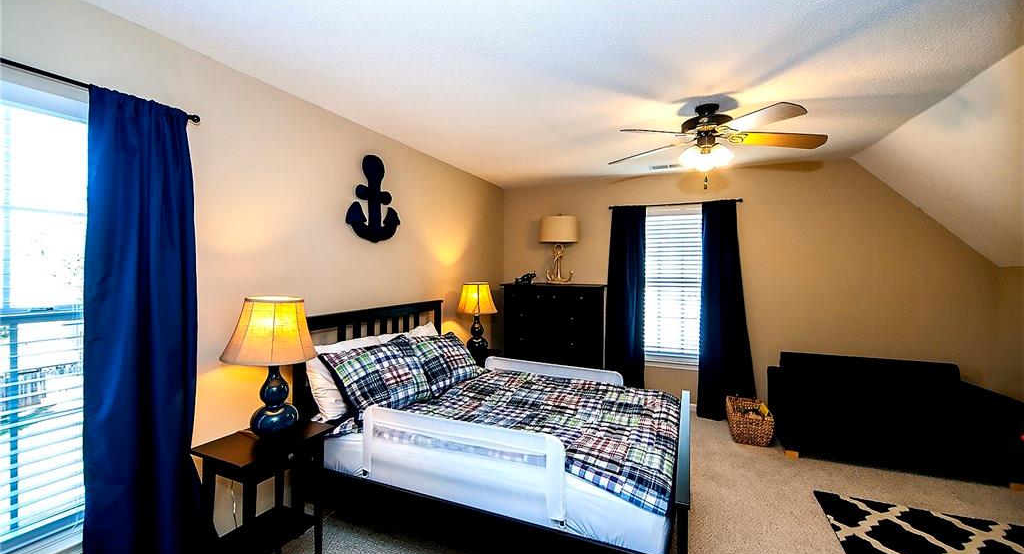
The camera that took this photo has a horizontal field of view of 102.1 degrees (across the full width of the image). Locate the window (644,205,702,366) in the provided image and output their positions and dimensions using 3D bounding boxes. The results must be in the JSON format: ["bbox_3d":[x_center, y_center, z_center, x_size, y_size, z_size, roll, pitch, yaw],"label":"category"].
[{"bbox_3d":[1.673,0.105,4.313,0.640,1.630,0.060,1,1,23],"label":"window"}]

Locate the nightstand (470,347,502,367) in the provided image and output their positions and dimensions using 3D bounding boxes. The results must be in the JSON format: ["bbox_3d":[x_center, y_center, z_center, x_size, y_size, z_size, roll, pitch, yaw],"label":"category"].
[{"bbox_3d":[-0.321,1.051,3.920,0.350,0.700,0.460,1,1,23],"label":"nightstand"}]

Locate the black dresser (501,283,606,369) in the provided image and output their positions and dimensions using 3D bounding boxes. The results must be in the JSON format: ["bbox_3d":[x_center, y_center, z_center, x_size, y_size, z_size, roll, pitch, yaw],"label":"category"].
[{"bbox_3d":[0.481,0.738,4.531,1.080,1.306,0.500,1,1,23],"label":"black dresser"}]

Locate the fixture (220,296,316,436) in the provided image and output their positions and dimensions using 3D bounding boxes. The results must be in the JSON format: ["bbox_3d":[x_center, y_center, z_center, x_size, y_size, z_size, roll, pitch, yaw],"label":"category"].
[{"bbox_3d":[-1.136,0.419,1.974,0.400,0.640,0.400,1,1,23],"label":"fixture"}]

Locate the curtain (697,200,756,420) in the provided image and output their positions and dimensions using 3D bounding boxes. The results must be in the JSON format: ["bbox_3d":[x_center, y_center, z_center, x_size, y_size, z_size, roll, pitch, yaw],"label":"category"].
[{"bbox_3d":[2.093,0.332,4.037,0.480,2.150,0.140,1,1,23],"label":"curtain"}]

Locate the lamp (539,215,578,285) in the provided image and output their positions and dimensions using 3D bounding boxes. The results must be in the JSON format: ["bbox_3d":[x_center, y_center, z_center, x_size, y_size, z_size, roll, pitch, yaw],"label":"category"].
[{"bbox_3d":[0.513,-0.295,4.492,0.420,0.760,0.420,1,1,23],"label":"lamp"}]

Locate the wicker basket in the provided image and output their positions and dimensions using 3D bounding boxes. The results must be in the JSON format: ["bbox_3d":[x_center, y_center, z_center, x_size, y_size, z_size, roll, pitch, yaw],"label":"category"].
[{"bbox_3d":[2.081,1.271,3.647,0.340,0.290,0.440,1,1,23],"label":"wicker basket"}]

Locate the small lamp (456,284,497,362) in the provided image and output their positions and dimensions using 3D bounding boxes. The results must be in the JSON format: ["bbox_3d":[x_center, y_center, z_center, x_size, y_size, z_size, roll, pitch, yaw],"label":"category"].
[{"bbox_3d":[-0.331,0.380,3.977,0.400,0.640,0.400,0,1,0],"label":"small lamp"}]

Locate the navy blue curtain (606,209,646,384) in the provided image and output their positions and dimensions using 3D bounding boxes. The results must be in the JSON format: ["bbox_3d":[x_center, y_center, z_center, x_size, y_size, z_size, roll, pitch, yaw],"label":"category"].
[{"bbox_3d":[1.208,0.316,4.421,0.410,2.140,0.130,1,1,23],"label":"navy blue curtain"}]

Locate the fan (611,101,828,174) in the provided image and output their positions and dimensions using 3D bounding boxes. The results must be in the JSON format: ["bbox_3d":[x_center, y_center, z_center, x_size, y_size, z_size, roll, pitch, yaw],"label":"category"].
[{"bbox_3d":[1.173,-0.834,2.495,1.300,0.400,1.300,1,1,23],"label":"fan"}]

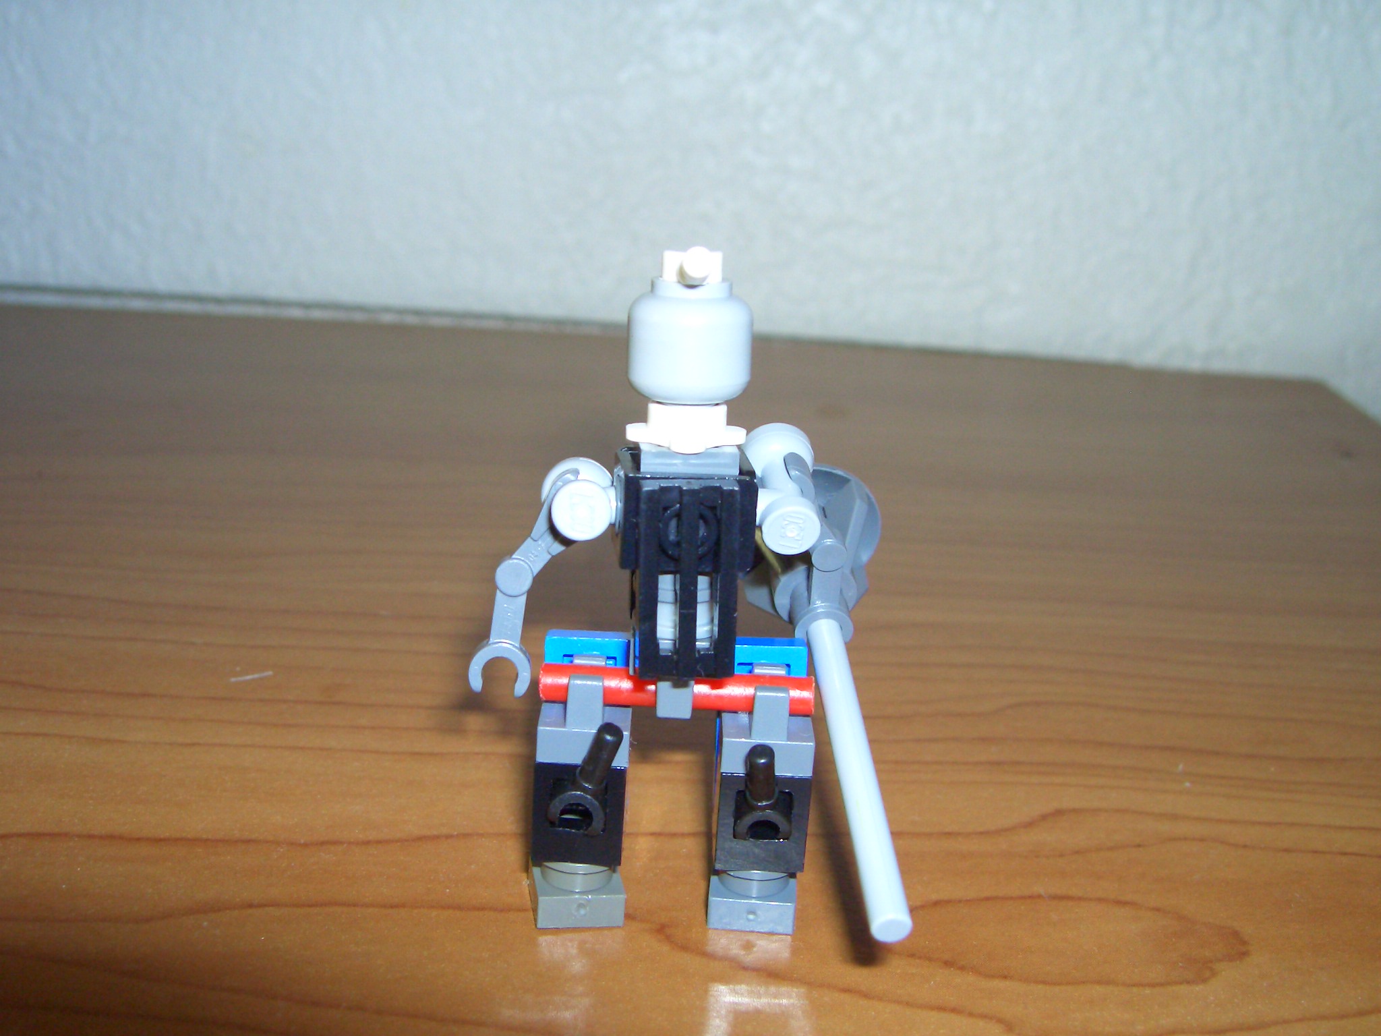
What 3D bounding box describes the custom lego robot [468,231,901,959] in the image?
[{"bbox_3d":[0.000,0.007,0.138,0.037,0.061,0.048,4,17,0],"label":"custom lego robot"}]

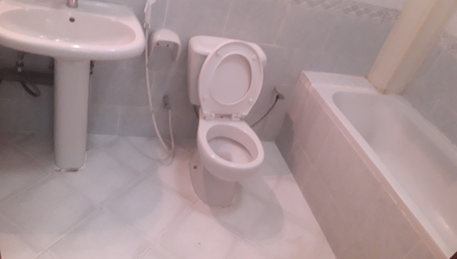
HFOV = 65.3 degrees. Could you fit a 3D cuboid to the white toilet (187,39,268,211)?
[{"bbox_3d":[-0.024,-0.015,1.928,0.420,0.800,0.700,3,37,-21],"label":"white toilet"}]

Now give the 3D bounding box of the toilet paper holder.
[{"bbox_3d":[-0.335,-0.441,1.895,0.155,0.160,0.105,3,37,-21],"label":"toilet paper holder"}]

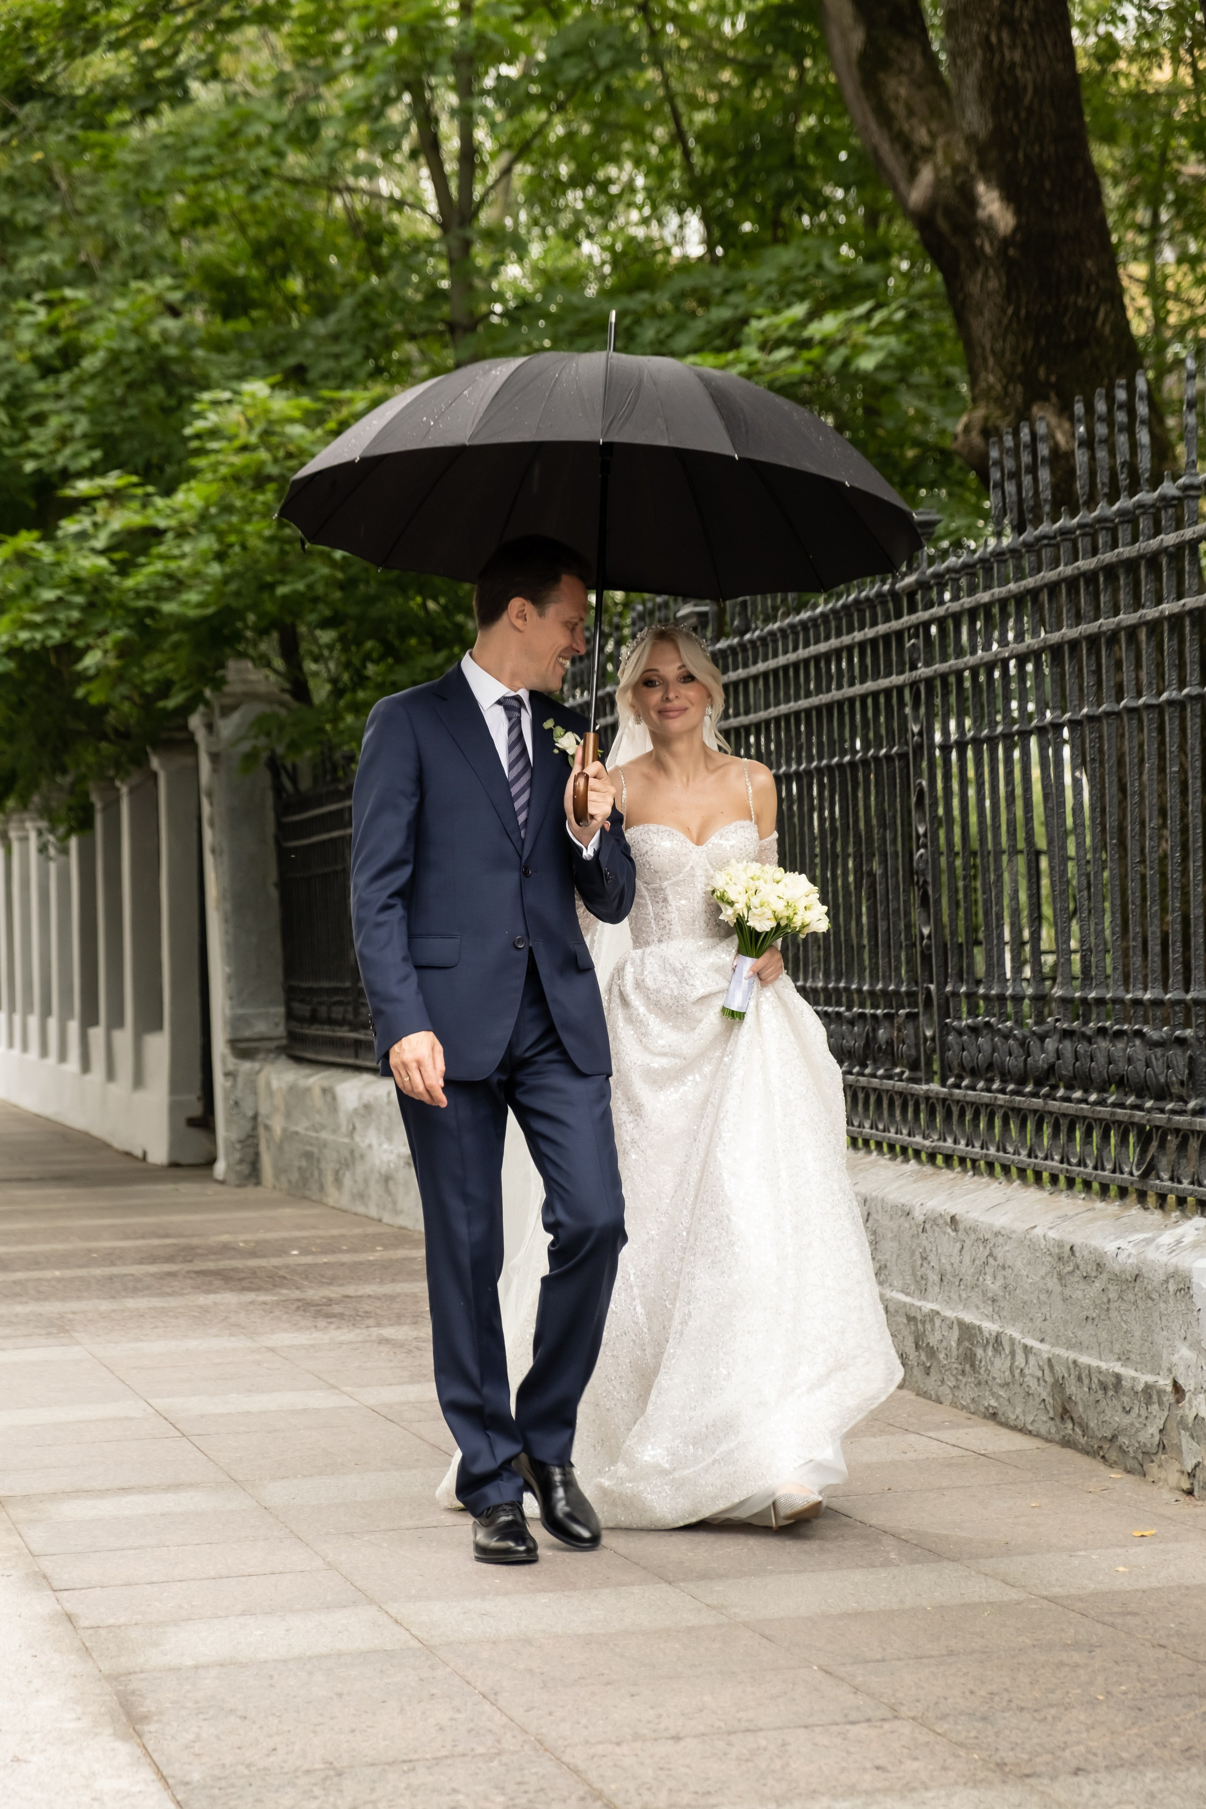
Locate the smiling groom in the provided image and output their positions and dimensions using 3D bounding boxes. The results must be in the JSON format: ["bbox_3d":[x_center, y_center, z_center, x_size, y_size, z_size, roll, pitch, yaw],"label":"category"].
[{"bbox_3d":[-0.201,0.258,7.500,0.510,1.830,0.580,-2,-1,-13],"label":"smiling groom"}]

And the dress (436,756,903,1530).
[{"bbox_3d":[0.116,0.440,7.930,0.800,1.430,0.900,-2,-1,-9],"label":"dress"}]

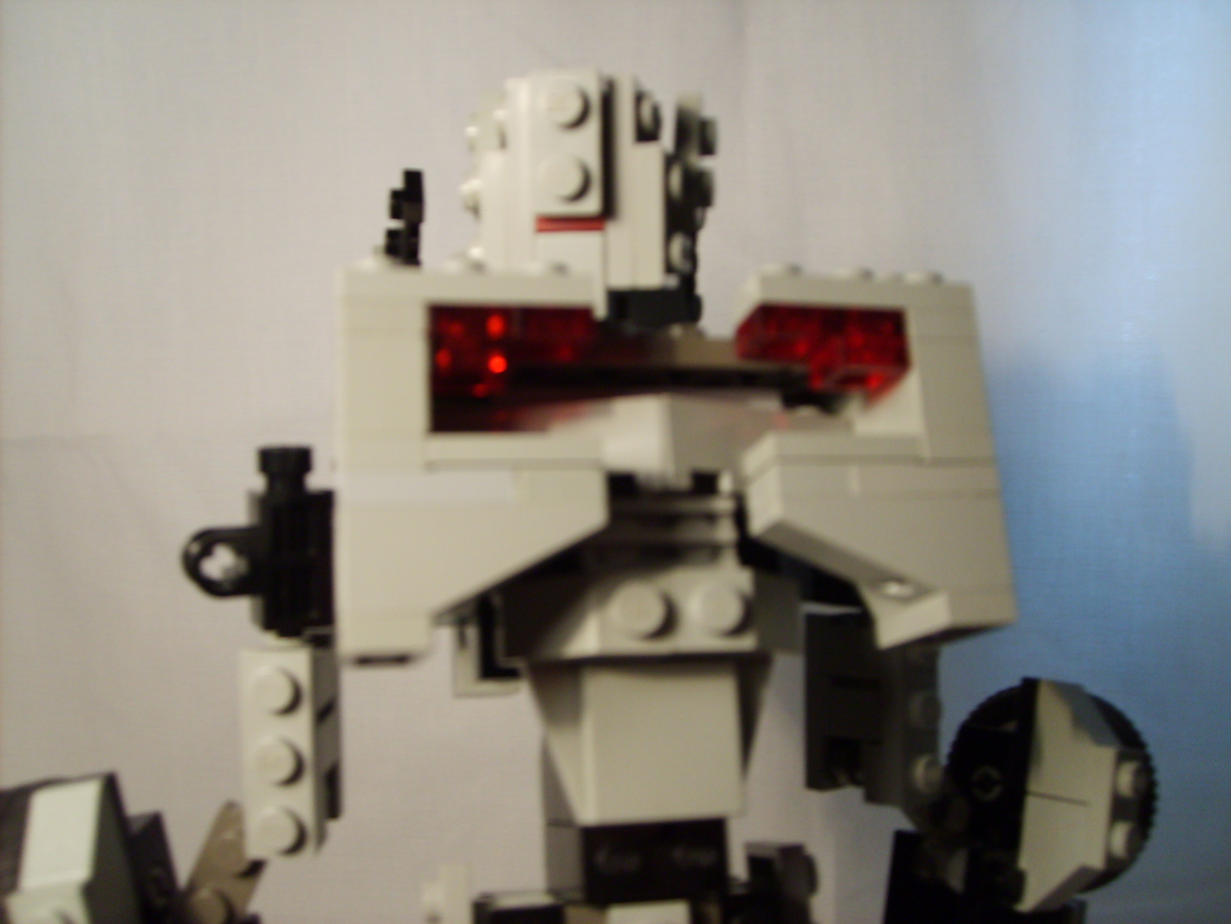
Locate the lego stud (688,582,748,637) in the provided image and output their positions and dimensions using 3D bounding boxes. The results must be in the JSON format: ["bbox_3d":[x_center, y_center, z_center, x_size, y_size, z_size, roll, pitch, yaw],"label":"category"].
[{"bbox_3d":[0.010,0.015,0.126,0.005,0.005,0.002,0,-7,-14],"label":"lego stud"}]

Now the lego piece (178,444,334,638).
[{"bbox_3d":[-0.041,0.009,0.143,0.016,0.021,0.008,-1,-8,-5],"label":"lego piece"}]

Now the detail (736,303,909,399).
[{"bbox_3d":[0.021,-0.011,0.128,0.016,0.006,0.008,-1,-13,-12],"label":"detail"}]

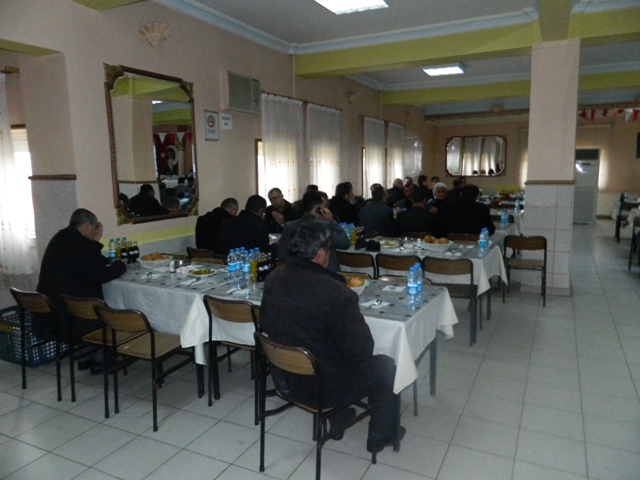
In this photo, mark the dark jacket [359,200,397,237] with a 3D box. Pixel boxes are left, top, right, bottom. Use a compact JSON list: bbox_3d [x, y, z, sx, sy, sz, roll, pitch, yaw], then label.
[{"bbox_3d":[0.749,-0.179,5.982,0.500,0.680,0.420,3,10,30],"label":"dark jacket"}]

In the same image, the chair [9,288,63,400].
[{"bbox_3d":[-1.928,0.704,3.467,0.440,0.770,0.520,3,9,27],"label":"chair"}]

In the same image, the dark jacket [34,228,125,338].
[{"bbox_3d":[-1.777,0.278,3.486,0.540,0.780,0.550,4,10,33],"label":"dark jacket"}]

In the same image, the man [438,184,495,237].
[{"bbox_3d":[1.786,-0.003,5.585,0.620,1.320,0.750,2,9,27],"label":"man"}]

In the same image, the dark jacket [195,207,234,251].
[{"bbox_3d":[-1.121,-0.001,5.047,0.540,0.700,0.460,4,10,33],"label":"dark jacket"}]

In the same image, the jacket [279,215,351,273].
[{"bbox_3d":[-0.052,0.120,4.249,0.630,0.720,0.520,4,10,33],"label":"jacket"}]

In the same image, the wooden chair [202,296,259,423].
[{"bbox_3d":[-0.449,0.724,3.118,0.445,0.755,0.500,4,10,33],"label":"wooden chair"}]

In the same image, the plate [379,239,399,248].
[{"bbox_3d":[0.741,0.048,4.928,0.215,0.045,0.215,-2,8,0],"label":"plate"}]

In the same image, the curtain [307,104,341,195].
[{"bbox_3d":[0.127,-1.483,8.654,0.140,1.980,1.430,3,9,27],"label":"curtain"}]

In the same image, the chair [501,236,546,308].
[{"bbox_3d":[2.395,0.323,5.369,0.445,0.765,0.500,2,9,25],"label":"chair"}]

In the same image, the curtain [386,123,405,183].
[{"bbox_3d":[2.070,-2.086,12.390,0.140,1.980,1.380,3,9,27],"label":"curtain"}]

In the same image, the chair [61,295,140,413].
[{"bbox_3d":[-1.454,0.726,3.254,0.430,0.770,0.510,3,10,32],"label":"chair"}]

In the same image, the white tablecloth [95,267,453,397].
[{"bbox_3d":[-0.598,0.678,3.420,2.800,0.760,0.840,3,9,27],"label":"white tablecloth"}]

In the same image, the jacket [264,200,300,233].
[{"bbox_3d":[-0.476,-0.175,6.027,0.500,0.660,0.400,2,9,27],"label":"jacket"}]

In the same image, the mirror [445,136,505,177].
[{"bbox_3d":[4.722,-2.517,14.059,1.760,1.160,0.060,3,9,27],"label":"mirror"}]

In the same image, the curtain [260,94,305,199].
[{"bbox_3d":[-0.471,-1.128,6.555,0.110,1.770,1.100,3,9,27],"label":"curtain"}]

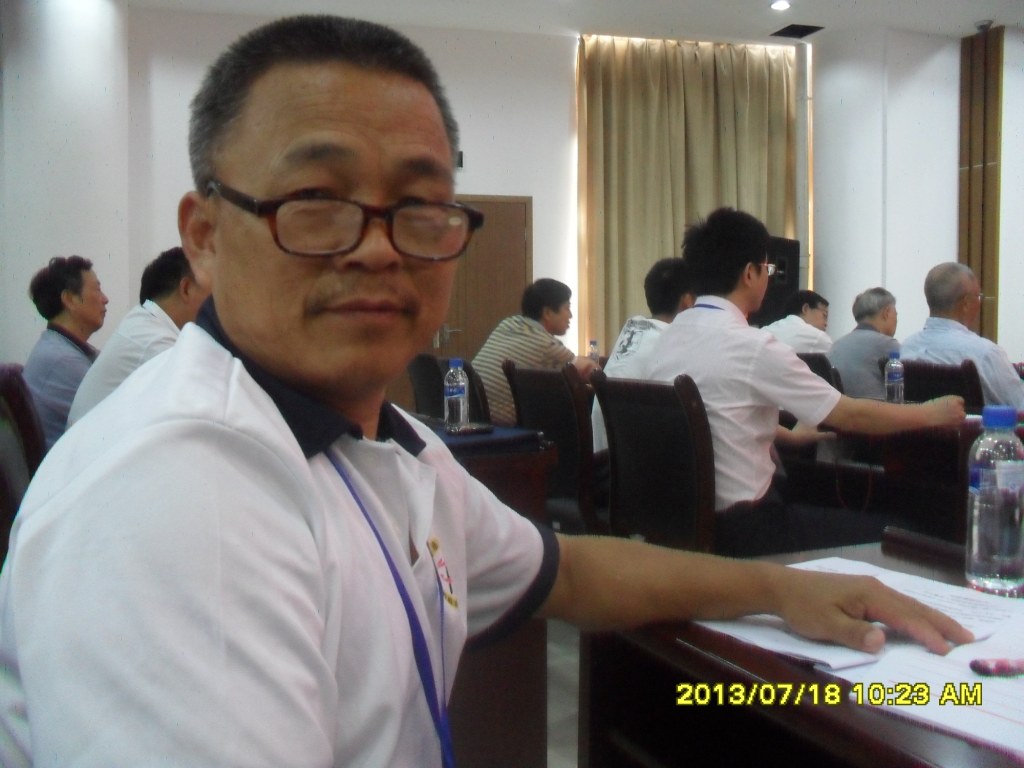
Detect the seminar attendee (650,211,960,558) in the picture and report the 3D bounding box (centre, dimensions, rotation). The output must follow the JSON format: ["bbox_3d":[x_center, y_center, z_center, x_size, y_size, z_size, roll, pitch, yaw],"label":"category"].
[{"bbox_3d":[0.704,0.216,2.658,0.820,1.310,0.520,-1,3,-24],"label":"seminar attendee"}]

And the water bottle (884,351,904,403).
[{"bbox_3d":[1.320,-0.021,3.574,0.062,0.183,0.062,-1,3,-22],"label":"water bottle"}]

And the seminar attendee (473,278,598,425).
[{"bbox_3d":[0.190,0.182,4.165,0.750,1.220,0.500,-1,3,-12],"label":"seminar attendee"}]

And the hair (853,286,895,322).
[{"bbox_3d":[1.571,-0.340,4.488,0.180,0.155,0.155,-1,3,-22],"label":"hair"}]

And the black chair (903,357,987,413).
[{"bbox_3d":[1.683,0.351,3.809,0.580,0.920,0.500,-1,3,-24],"label":"black chair"}]

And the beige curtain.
[{"bbox_3d":[1.537,-1.188,8.910,2.020,3.450,0.140,-1,3,-12],"label":"beige curtain"}]

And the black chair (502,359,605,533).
[{"bbox_3d":[0.318,0.373,3.400,0.580,0.920,0.500,-1,3,-24],"label":"black chair"}]

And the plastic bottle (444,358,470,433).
[{"bbox_3d":[-0.137,0.027,2.575,0.061,0.183,0.061,0,3,0],"label":"plastic bottle"}]

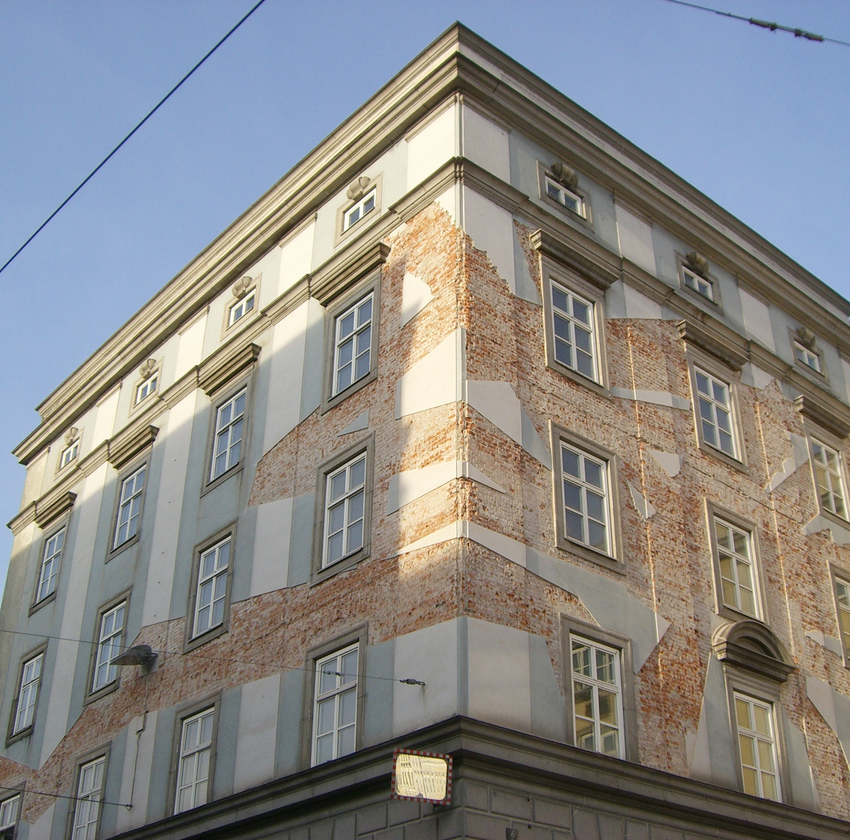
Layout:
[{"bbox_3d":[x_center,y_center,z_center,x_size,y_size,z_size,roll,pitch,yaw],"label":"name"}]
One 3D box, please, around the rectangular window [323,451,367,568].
[{"bbox_3d":[-1.487,1.688,23.093,0.137,2.037,1.228,24,-38,-33],"label":"rectangular window"}]

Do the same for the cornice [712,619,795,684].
[{"bbox_3d":[6.290,4.400,23.550,2.200,0.900,0.340,25,-40,-33],"label":"cornice"}]

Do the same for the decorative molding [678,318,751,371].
[{"bbox_3d":[6.658,-1.602,28.279,2.480,0.360,0.310,25,-38,-36],"label":"decorative molding"}]

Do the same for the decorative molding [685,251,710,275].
[{"bbox_3d":[6.504,-3.743,29.235,0.756,0.441,0.210,25,-39,-34],"label":"decorative molding"}]

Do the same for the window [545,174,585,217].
[{"bbox_3d":[2.991,-4.786,26.561,1.170,0.550,0.150,25,-38,-36],"label":"window"}]

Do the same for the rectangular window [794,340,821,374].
[{"bbox_3d":[9.840,-1.604,31.599,1.092,0.588,0.126,25,-39,-34],"label":"rectangular window"}]

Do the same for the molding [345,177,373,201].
[{"bbox_3d":[-1.471,-5.036,26.834,0.260,0.450,0.650,25,-40,-33],"label":"molding"}]

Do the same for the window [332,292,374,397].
[{"bbox_3d":[-1.425,-1.499,24.640,0.150,2.000,1.190,25,-40,-33],"label":"window"}]

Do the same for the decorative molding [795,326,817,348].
[{"bbox_3d":[9.909,-2.065,31.797,0.840,0.420,0.210,25,-38,-36],"label":"decorative molding"}]

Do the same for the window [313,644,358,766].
[{"bbox_3d":[-1.438,4.954,21.245,0.160,1.988,1.316,22,-36,-32],"label":"window"}]

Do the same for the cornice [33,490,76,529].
[{"bbox_3d":[-10.941,2.765,36.285,0.300,0.370,2.520,22,-36,-32],"label":"cornice"}]

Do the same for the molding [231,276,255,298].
[{"bbox_3d":[-4.480,-3.269,30.220,0.210,0.441,0.756,24,-38,-33],"label":"molding"}]

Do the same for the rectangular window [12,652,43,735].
[{"bbox_3d":[-10.535,7.402,33.082,0.160,1.988,1.316,22,-36,-32],"label":"rectangular window"}]

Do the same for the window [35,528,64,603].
[{"bbox_3d":[-10.211,3.988,33.565,0.150,2.000,1.190,25,-40,-33],"label":"window"}]

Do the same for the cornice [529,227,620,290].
[{"bbox_3d":[3.069,-3.222,25.111,2.436,0.280,0.308,25,-38,-36],"label":"cornice"}]

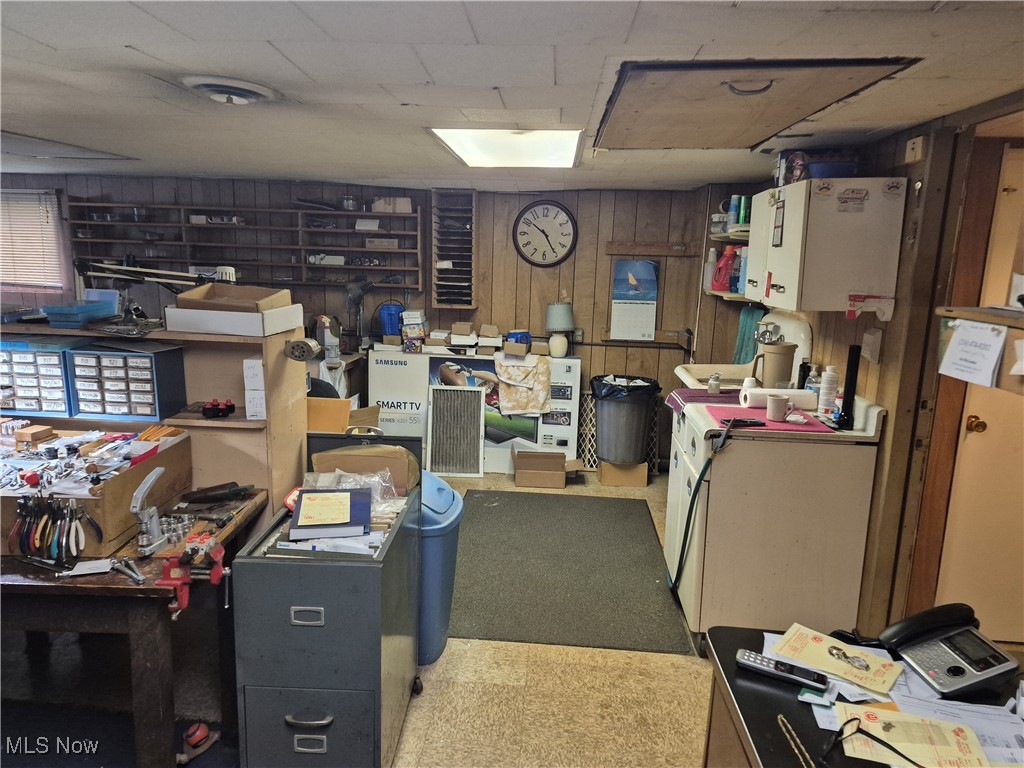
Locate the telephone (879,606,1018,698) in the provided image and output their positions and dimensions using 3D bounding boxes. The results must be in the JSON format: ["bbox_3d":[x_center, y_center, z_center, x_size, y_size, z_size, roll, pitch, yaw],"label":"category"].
[{"bbox_3d":[0.836,0.513,1.315,0.162,0.110,0.175,1,9,-4],"label":"telephone"}]

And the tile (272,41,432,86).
[{"bbox_3d":[-0.367,-0.771,1.644,0.310,0.015,0.320,3,10,3],"label":"tile"}]

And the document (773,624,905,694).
[{"bbox_3d":[0.625,0.526,1.305,0.125,0.004,0.205,-7,14,-42],"label":"document"}]

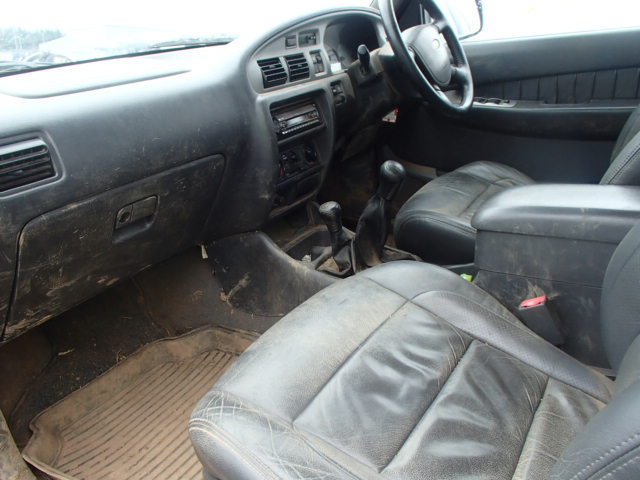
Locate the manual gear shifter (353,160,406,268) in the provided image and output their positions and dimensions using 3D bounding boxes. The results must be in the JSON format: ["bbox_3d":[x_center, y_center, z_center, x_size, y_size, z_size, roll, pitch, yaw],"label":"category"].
[{"bbox_3d":[0.137,-0.051,1.167,0.120,0.255,0.090,10,27,34],"label":"manual gear shifter"}]

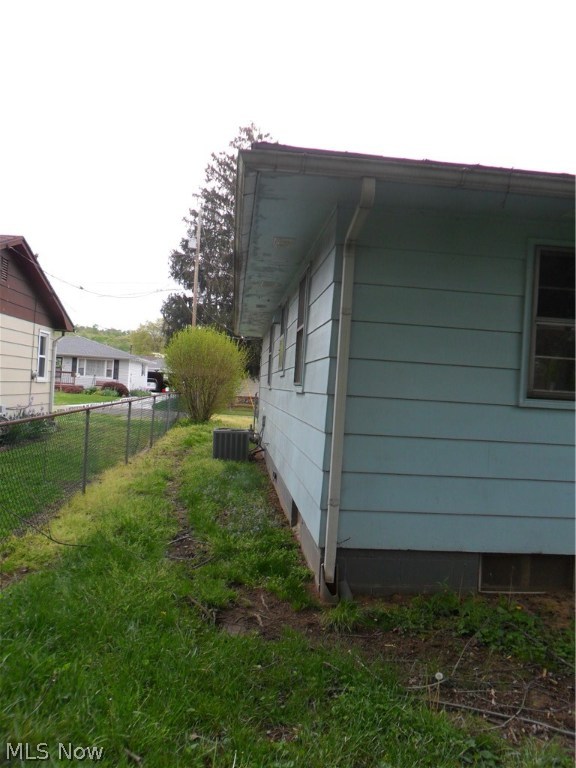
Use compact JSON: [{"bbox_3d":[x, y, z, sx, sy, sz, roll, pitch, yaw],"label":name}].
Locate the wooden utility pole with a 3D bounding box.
[{"bbox_3d":[-4.979,-4.060,32.000,0.280,10.600,0.280,3,0,-6],"label":"wooden utility pole"}]

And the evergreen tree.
[{"bbox_3d":[-2.980,-8.519,42.000,10.800,19.700,10.800,3,0,-6],"label":"evergreen tree"}]

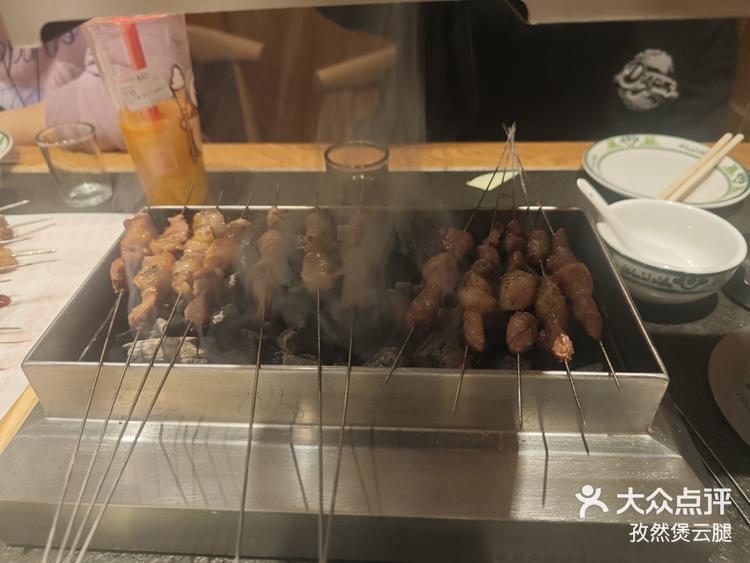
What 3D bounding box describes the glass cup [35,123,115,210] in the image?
[{"bbox_3d":[-0.353,-0.139,0.619,0.064,0.076,0.064,-1,39,1],"label":"glass cup"}]

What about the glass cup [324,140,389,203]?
[{"bbox_3d":[-0.018,-0.102,0.558,0.064,0.076,0.064,-1,39,1],"label":"glass cup"}]

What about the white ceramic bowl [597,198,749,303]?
[{"bbox_3d":[0.253,-0.020,0.462,0.116,0.055,0.116,1,39,3],"label":"white ceramic bowl"}]

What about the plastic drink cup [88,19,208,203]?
[{"bbox_3d":[-0.239,-0.187,0.578,0.096,0.197,0.096,-1,39,1],"label":"plastic drink cup"}]

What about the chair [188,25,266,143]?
[{"bbox_3d":[-0.507,-0.213,1.370,0.560,0.760,0.520,1,39,3],"label":"chair"}]

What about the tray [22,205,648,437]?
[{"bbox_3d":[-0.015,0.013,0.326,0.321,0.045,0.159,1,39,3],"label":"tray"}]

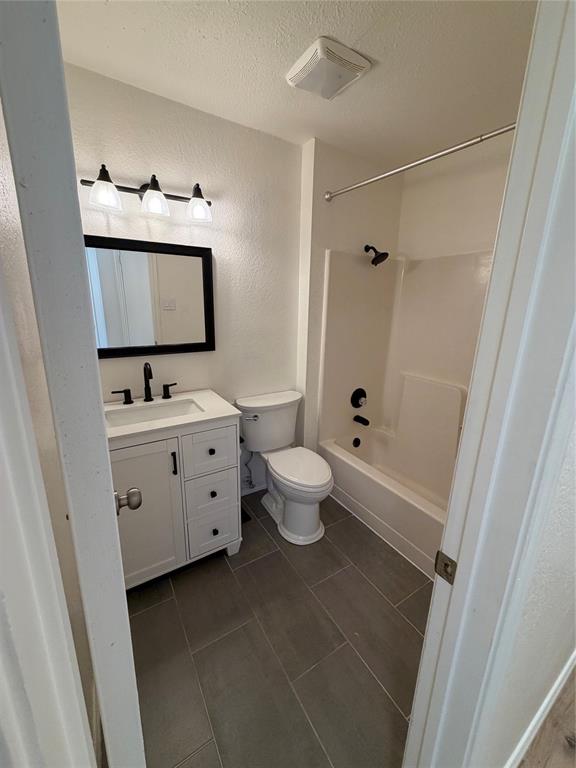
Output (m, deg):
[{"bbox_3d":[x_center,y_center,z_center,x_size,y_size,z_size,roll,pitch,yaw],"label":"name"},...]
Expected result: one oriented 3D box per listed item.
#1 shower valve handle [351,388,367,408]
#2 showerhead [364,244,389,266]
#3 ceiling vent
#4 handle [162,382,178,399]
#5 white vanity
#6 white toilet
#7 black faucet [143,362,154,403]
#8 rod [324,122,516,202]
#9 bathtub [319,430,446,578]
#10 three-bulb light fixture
[{"bbox_3d":[0.601,0.126,2.541,0.165,0.168,0.075,-8,17,-30],"label":"shower valve handle"},{"bbox_3d":[0.635,-0.926,2.220,0.122,0.155,0.180,-8,17,-30],"label":"showerhead"},{"bbox_3d":[0.177,-1.367,1.376,0.260,0.040,0.255,-8,17,-30],"label":"ceiling vent"},{"bbox_3d":[-0.694,0.042,1.831,0.092,0.083,0.052,-8,17,-30],"label":"handle"},{"bbox_3d":[-0.709,0.562,1.744,0.765,0.880,0.536,-8,17,-30],"label":"white vanity"},{"bbox_3d":[0.020,0.543,2.071,0.475,0.780,0.700,-8,17,-30],"label":"white toilet"},{"bbox_3d":[-0.764,-0.002,1.703,0.052,0.232,0.160,-8,17,-30],"label":"black faucet"},{"bbox_3d":[0.670,-1.038,1.406,0.052,0.052,1.520,-8,18,-32],"label":"rod"},{"bbox_3d":[0.945,0.770,2.068,0.755,0.372,1.510,-8,17,-30],"label":"bathtub"},{"bbox_3d":[-0.680,-0.950,1.578,0.612,0.195,0.170,-8,17,-30],"label":"three-bulb light fixture"}]

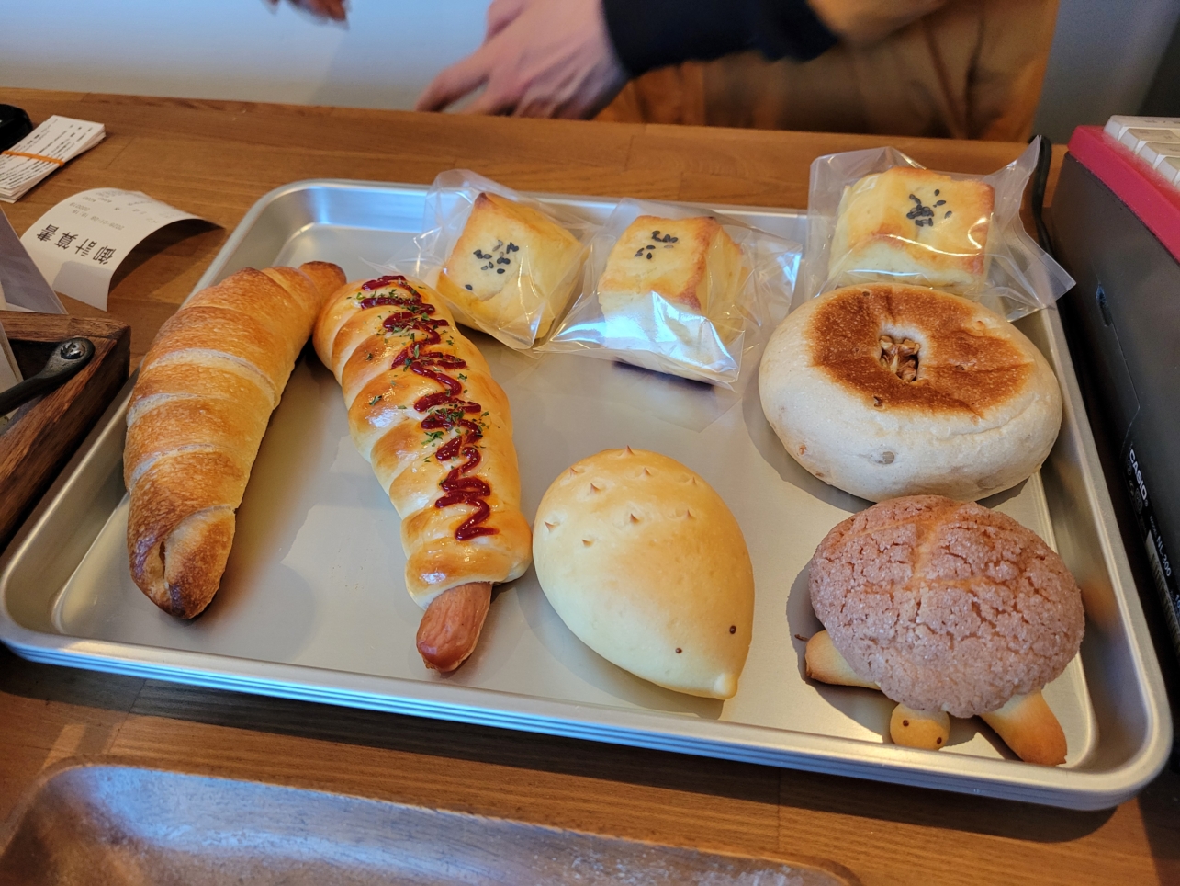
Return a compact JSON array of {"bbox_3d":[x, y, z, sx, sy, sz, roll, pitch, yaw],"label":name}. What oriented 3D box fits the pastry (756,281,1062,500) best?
[{"bbox_3d":[0.101,-0.020,0.284,0.093,0.032,0.092,6,49,8],"label":"pastry"}]

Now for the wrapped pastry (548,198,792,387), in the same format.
[{"bbox_3d":[0.030,-0.057,0.321,0.076,0.032,0.068,14,51,15],"label":"wrapped pastry"}]

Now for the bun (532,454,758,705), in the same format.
[{"bbox_3d":[0.014,0.030,0.242,0.051,0.037,0.082,-22,51,-15],"label":"bun"}]

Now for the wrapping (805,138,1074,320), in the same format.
[{"bbox_3d":[0.125,-0.078,0.322,0.084,0.042,0.063,11,50,13],"label":"wrapping"}]

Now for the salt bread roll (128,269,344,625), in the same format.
[{"bbox_3d":[-0.115,-0.015,0.288,0.048,0.039,0.150,0,49,3],"label":"salt bread roll"}]

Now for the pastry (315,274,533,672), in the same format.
[{"bbox_3d":[-0.055,-0.004,0.279,0.052,0.032,0.165,-16,50,-10],"label":"pastry"}]

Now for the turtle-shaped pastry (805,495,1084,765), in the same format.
[{"bbox_3d":[0.091,0.042,0.228,0.069,0.035,0.071,15,51,16],"label":"turtle-shaped pastry"}]

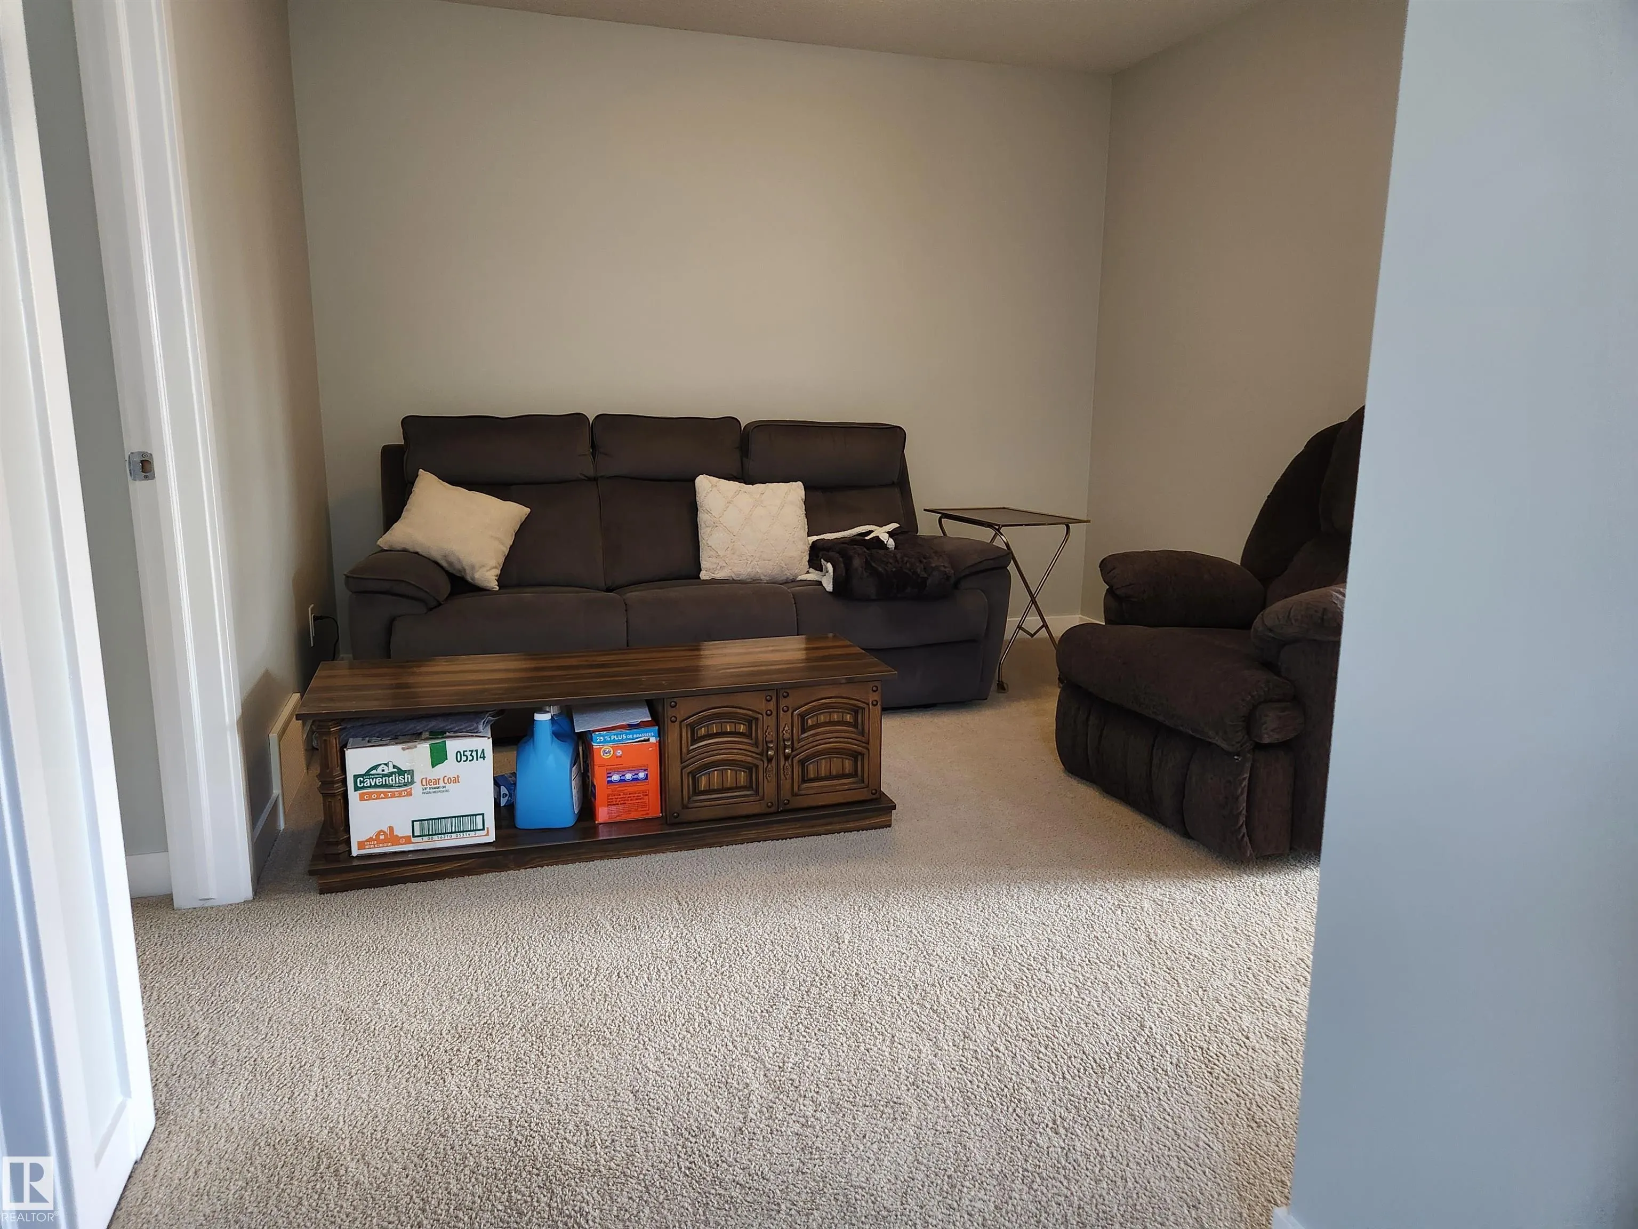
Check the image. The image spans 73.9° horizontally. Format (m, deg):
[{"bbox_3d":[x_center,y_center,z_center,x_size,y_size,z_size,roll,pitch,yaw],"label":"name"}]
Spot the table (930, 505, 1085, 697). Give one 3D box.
[{"bbox_3d":[0.724,-0.074,4.315,0.400,0.638,0.610,-3,11,-17],"label":"table"}]

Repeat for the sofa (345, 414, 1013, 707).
[{"bbox_3d":[-0.471,-0.195,3.908,2.190,1.010,0.940,-3,11,-17],"label":"sofa"}]

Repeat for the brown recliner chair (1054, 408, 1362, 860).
[{"bbox_3d":[1.217,-0.025,2.868,0.965,1.055,0.900,-4,11,-21],"label":"brown recliner chair"}]

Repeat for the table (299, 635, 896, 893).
[{"bbox_3d":[-0.526,0.331,2.755,1.355,0.405,0.500,-3,11,-17],"label":"table"}]

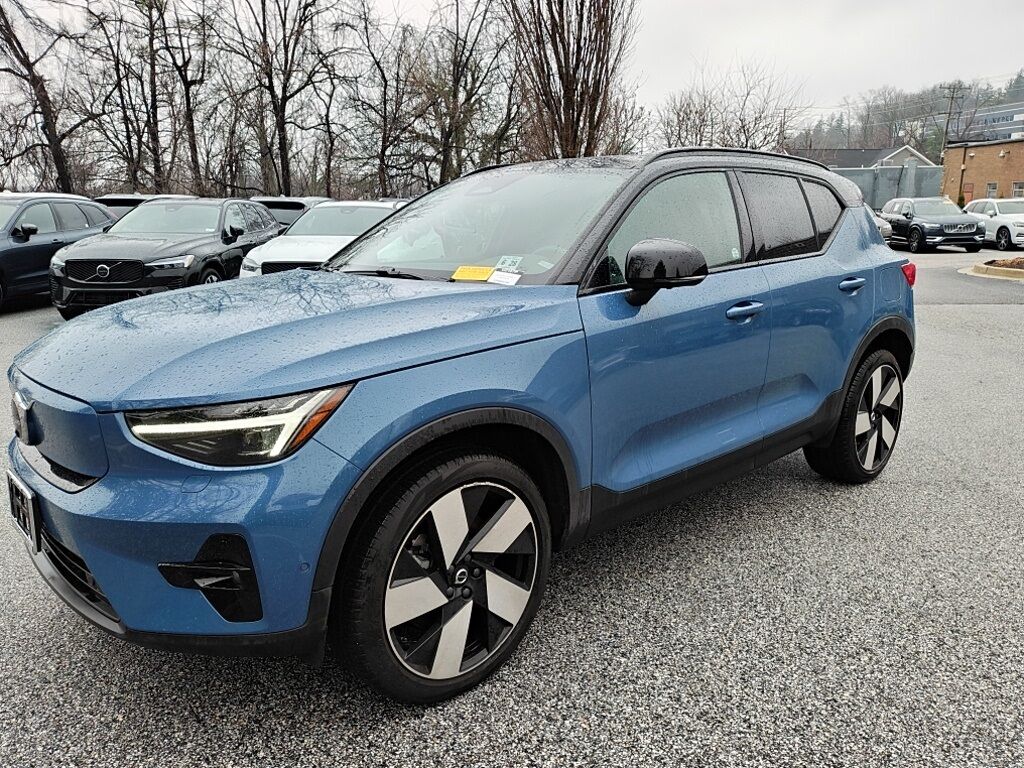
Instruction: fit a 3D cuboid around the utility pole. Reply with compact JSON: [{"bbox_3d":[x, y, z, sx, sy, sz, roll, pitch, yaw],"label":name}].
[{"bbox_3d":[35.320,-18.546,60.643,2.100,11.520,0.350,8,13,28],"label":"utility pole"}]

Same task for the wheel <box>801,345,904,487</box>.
[{"bbox_3d":[1.810,0.153,3.894,0.710,0.710,0.255,-11,15,-41],"label":"wheel"}]

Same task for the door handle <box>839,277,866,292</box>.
[{"bbox_3d":[1.537,-0.450,3.340,0.220,0.050,0.050,-10,16,-41],"label":"door handle"}]

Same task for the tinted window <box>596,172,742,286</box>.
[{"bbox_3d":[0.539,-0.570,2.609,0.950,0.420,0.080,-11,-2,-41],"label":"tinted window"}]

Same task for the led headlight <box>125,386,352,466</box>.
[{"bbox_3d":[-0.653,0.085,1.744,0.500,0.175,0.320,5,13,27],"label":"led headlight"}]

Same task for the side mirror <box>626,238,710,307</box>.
[{"bbox_3d":[0.475,-0.362,2.384,0.190,0.210,0.240,-11,15,-41],"label":"side mirror"}]

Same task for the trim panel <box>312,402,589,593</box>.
[{"bbox_3d":[-0.121,0.324,2.010,0.950,0.520,0.110,-10,16,-41],"label":"trim panel"}]

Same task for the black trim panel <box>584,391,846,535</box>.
[{"bbox_3d":[0.871,0.268,2.910,1.750,0.280,0.100,-10,16,-41],"label":"black trim panel"}]

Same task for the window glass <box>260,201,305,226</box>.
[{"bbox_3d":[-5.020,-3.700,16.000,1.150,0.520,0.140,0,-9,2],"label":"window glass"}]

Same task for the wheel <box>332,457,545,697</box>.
[{"bbox_3d":[-0.195,0.524,2.127,0.715,0.715,0.240,-11,16,-43],"label":"wheel"}]

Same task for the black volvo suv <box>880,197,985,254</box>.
[{"bbox_3d":[14.303,-5.472,25.375,1.960,1.776,4.950,1,11,9],"label":"black volvo suv"}]

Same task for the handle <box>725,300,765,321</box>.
[{"bbox_3d":[0.861,-0.277,2.741,0.225,0.055,0.060,-11,15,-41],"label":"handle"}]

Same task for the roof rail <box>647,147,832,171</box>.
[{"bbox_3d":[1.023,-0.962,3.221,1.530,0.100,0.070,-11,15,-41],"label":"roof rail"}]

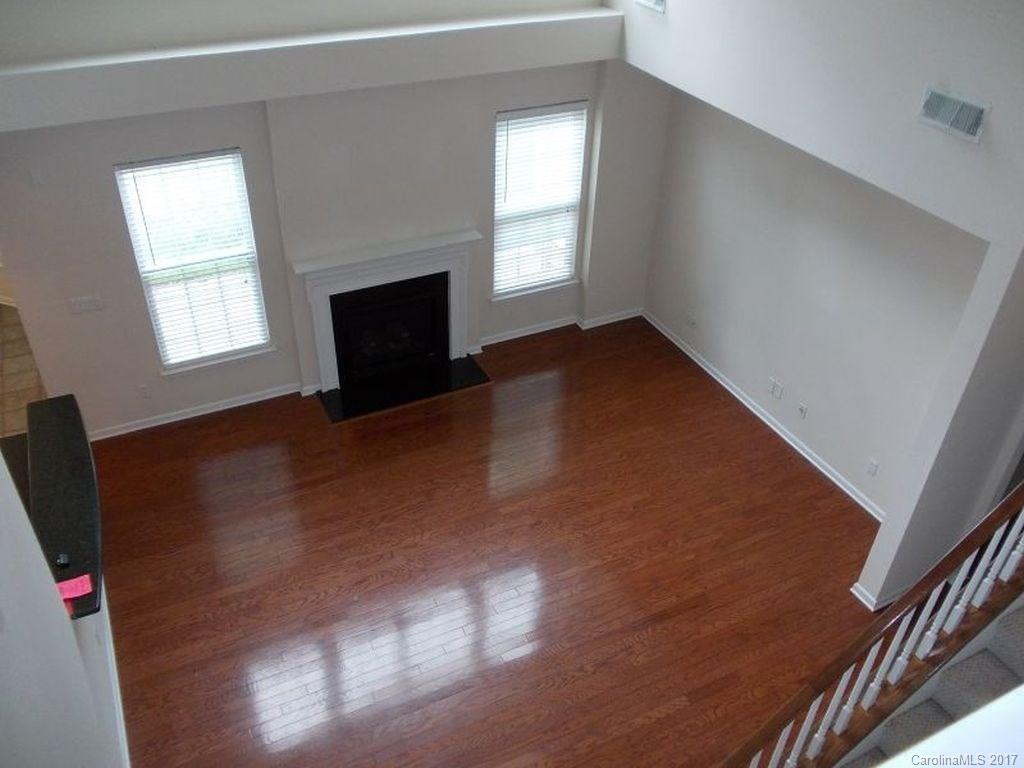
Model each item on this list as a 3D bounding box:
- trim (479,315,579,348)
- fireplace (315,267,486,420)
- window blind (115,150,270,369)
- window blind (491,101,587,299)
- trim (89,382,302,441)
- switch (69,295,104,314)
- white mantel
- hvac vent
[{"bbox_3d":[0.185,-0.535,8.607,1.116,0.084,0.018,-15,39,-21],"label":"trim"},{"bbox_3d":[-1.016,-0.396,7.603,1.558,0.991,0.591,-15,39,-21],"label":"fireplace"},{"bbox_3d":[-2.527,-0.984,6.724,0.907,1.735,0.051,-15,39,-21],"label":"window blind"},{"bbox_3d":[0.247,-1.711,7.822,0.903,1.749,0.051,-15,39,-21],"label":"window blind"},{"bbox_3d":[-2.808,0.251,7.424,1.818,0.084,0.018,-15,39,-21],"label":"trim"},{"bbox_3d":[-3.329,-0.614,6.485,0.218,0.121,0.012,-15,39,-21],"label":"switch"},{"bbox_3d":[-1.076,-0.601,7.554,1.660,1.376,0.205,-15,39,-21],"label":"white mantel"},{"bbox_3d":[2.332,-1.429,4.380,0.021,0.184,0.400,-15,39,-21],"label":"hvac vent"}]

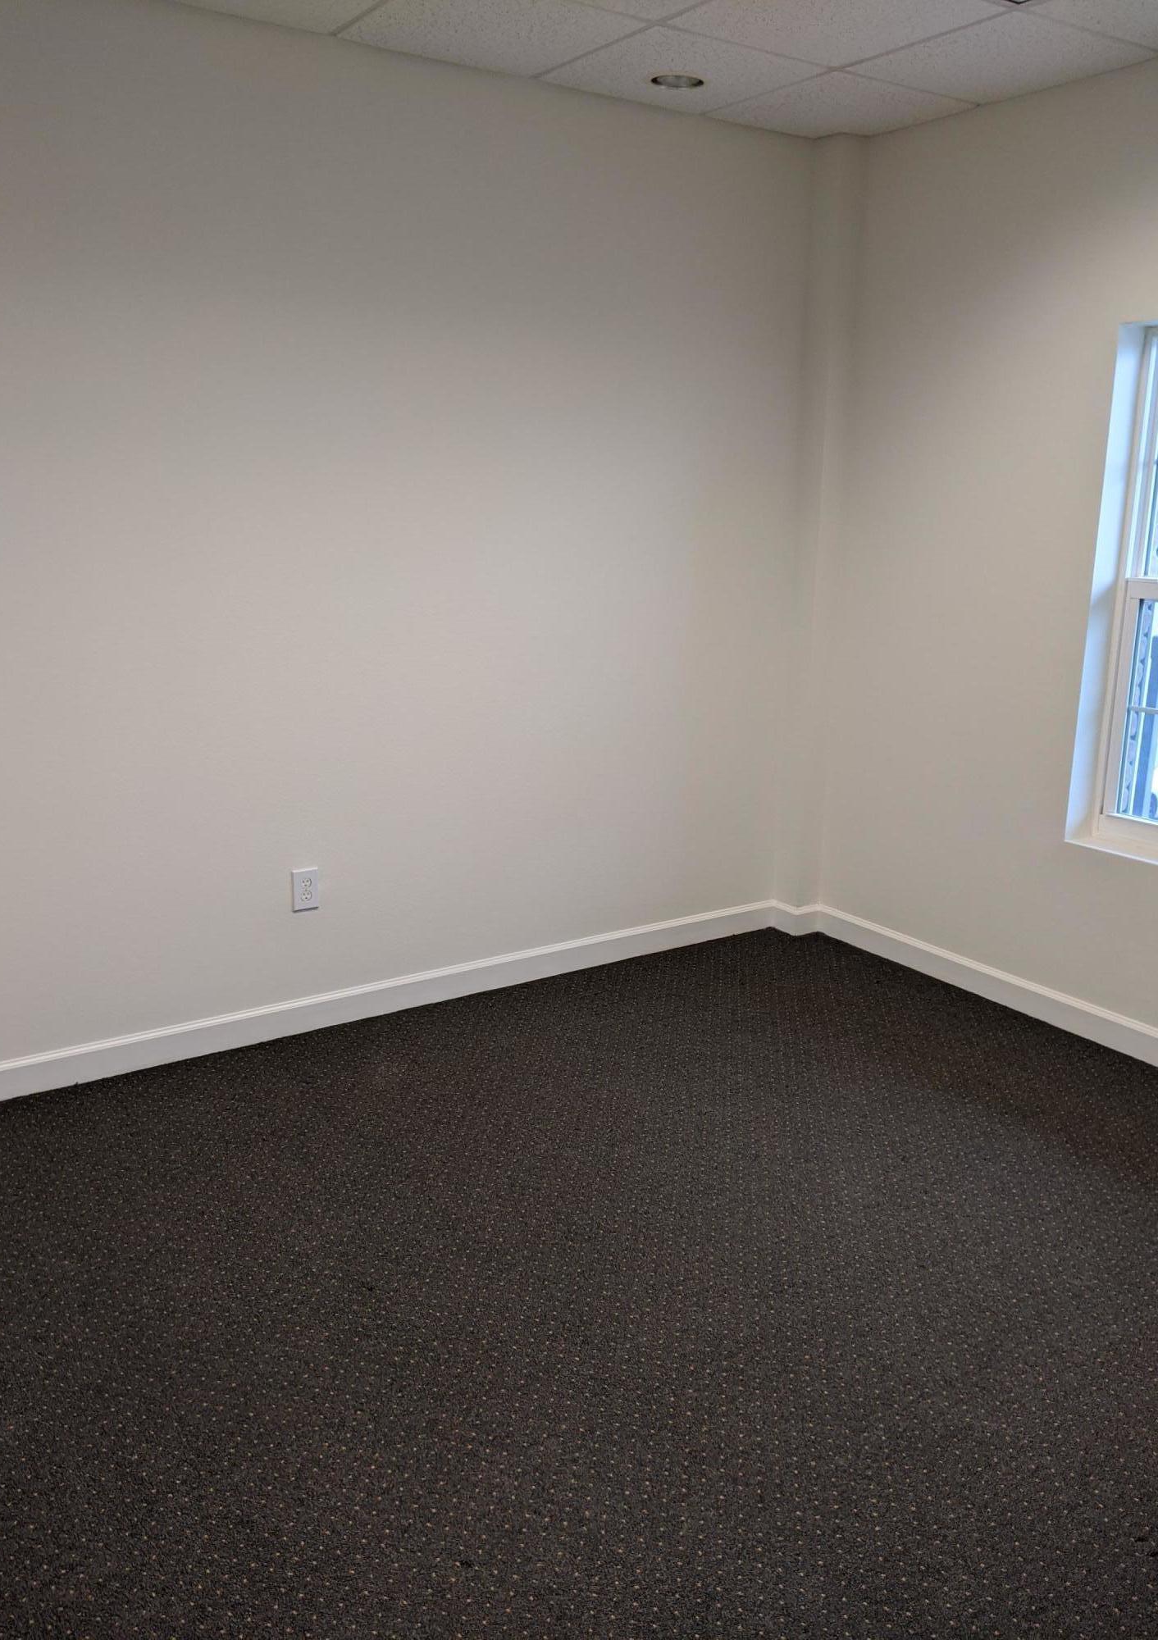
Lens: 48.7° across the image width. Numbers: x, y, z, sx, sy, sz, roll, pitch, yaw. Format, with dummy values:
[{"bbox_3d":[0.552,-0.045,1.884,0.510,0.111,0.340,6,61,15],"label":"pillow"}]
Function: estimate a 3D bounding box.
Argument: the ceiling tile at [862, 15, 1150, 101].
[{"bbox_3d":[1.120,-2.044,3.432,0.578,0.020,0.578,-9,18,-33],"label":"ceiling tile"}]

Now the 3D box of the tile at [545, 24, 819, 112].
[{"bbox_3d":[0.288,-2.098,3.582,0.594,0.020,0.567,-9,18,-33],"label":"tile"}]

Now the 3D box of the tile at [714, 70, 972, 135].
[{"bbox_3d":[0.793,-2.175,3.908,0.578,0.020,0.567,-9,18,-33],"label":"tile"}]

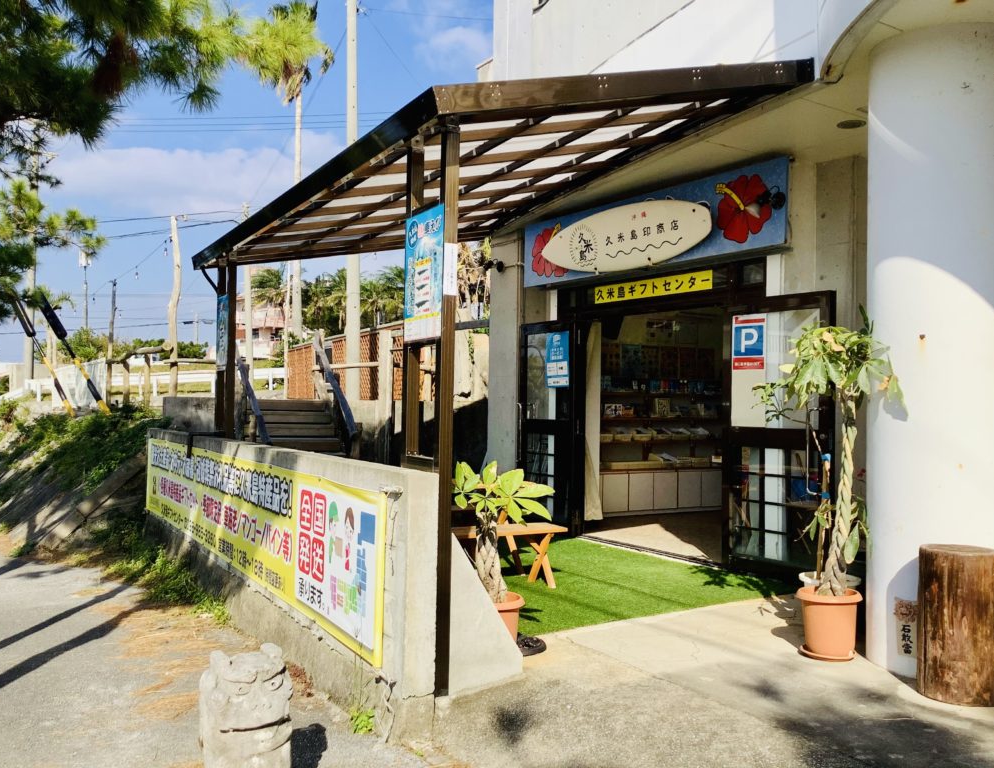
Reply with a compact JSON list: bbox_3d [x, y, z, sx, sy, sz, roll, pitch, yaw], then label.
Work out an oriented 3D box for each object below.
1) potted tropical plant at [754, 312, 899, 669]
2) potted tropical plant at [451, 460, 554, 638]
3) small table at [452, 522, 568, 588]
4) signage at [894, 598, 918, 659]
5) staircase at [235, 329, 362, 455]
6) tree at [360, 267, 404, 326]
[{"bbox_3d":[1.773,0.505,4.878,0.660,1.820,0.700,2,-1,-33],"label":"potted tropical plant"},{"bbox_3d":[0.021,0.867,4.563,0.500,0.980,0.520,1,-1,0],"label":"potted tropical plant"},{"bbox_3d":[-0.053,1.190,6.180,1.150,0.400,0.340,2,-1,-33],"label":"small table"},{"bbox_3d":[1.956,1.165,4.370,0.030,0.290,0.130,2,-2,-44],"label":"signage"},{"bbox_3d":[-2.812,0.403,12.910,1.600,2.160,1.400,2,-1,-33],"label":"staircase"},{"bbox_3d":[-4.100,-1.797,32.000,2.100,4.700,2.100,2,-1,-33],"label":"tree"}]

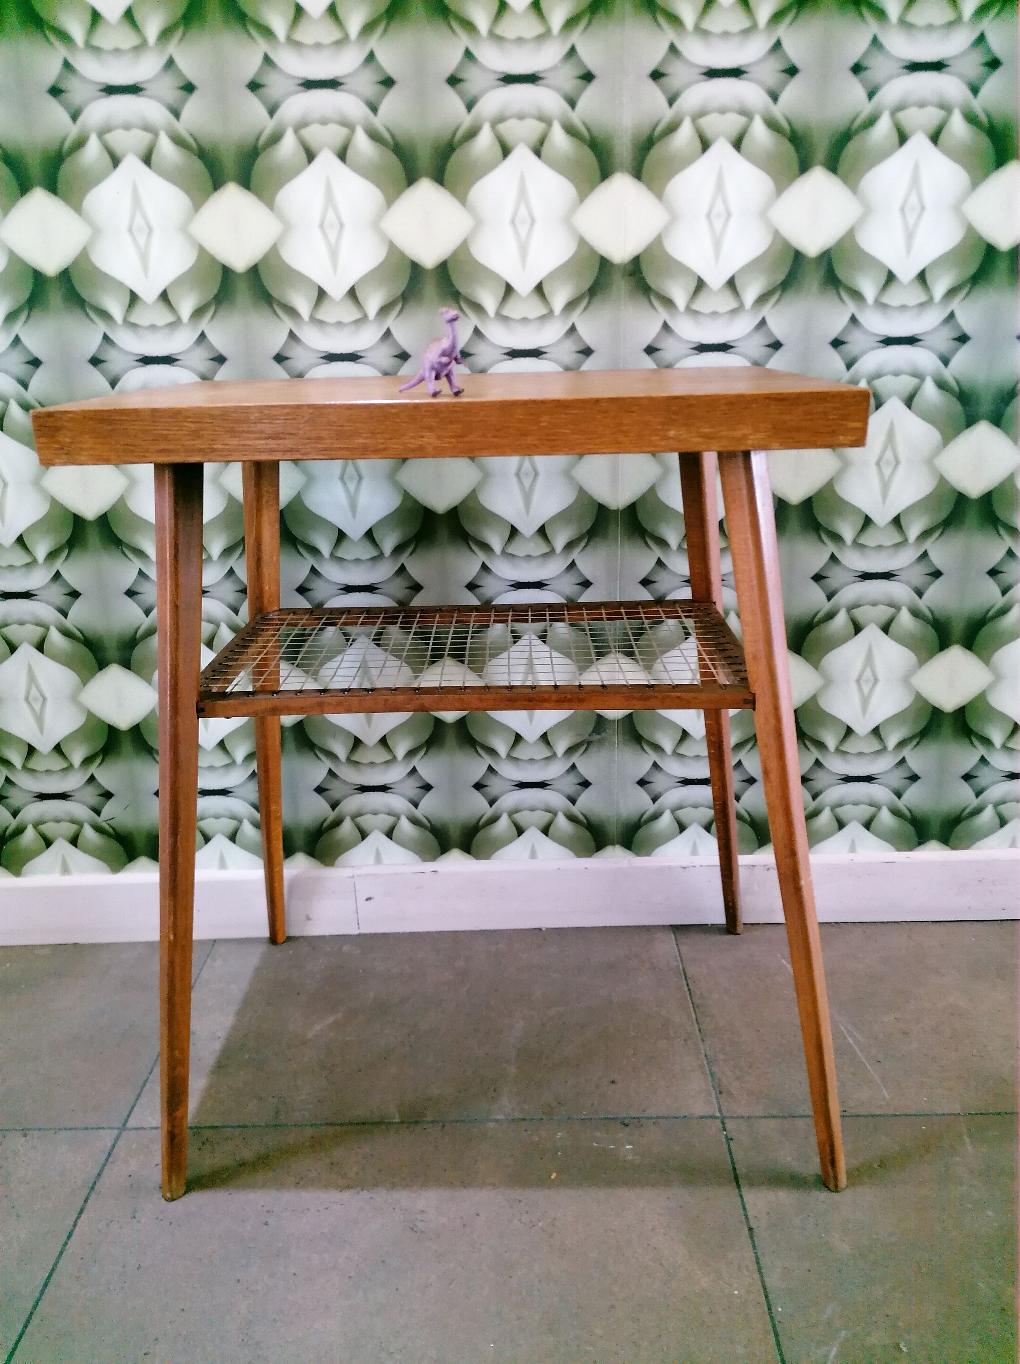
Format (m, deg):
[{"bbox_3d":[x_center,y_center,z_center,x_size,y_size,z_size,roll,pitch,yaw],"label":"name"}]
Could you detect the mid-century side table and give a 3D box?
[{"bbox_3d":[-0.022,0.066,1.058,0.618,0.697,0.436,-1,19,1],"label":"mid-century side table"}]

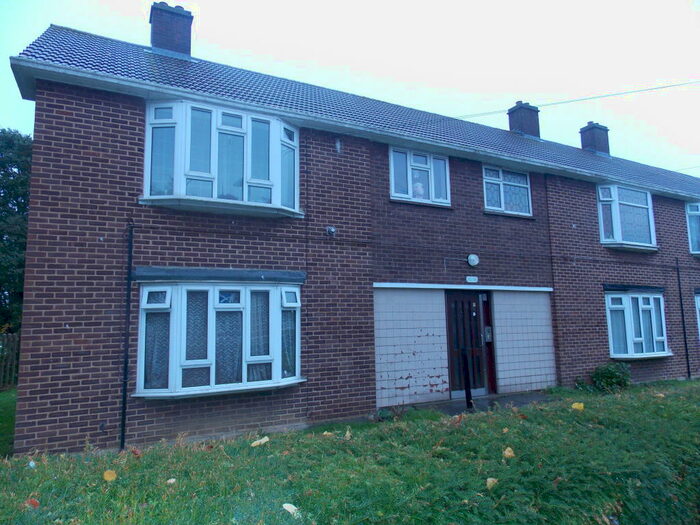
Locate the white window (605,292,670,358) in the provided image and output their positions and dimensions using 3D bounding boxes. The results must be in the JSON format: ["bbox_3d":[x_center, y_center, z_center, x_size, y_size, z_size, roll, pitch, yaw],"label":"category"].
[{"bbox_3d":[7.393,1.570,11.665,2.457,1.561,0.312,3,-8,-27],"label":"white window"}]

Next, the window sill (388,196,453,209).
[{"bbox_3d":[1.443,-1.184,9.300,1.530,0.065,0.131,3,-8,-27],"label":"window sill"}]

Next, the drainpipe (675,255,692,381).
[{"bbox_3d":[9.060,1.469,12.650,0.065,3.293,0.075,3,-8,-27],"label":"drainpipe"}]

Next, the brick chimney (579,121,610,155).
[{"bbox_3d":[9.042,-4.569,17.148,0.866,1.207,0.604,3,-8,-27],"label":"brick chimney"}]

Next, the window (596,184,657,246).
[{"bbox_3d":[7.350,-1.177,12.013,2.447,1.500,0.302,3,-8,-27],"label":"window"}]

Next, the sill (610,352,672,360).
[{"bbox_3d":[7.439,2.330,11.576,2.628,0.070,0.332,3,-8,-27],"label":"sill"}]

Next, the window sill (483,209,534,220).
[{"bbox_3d":[3.562,-1.070,10.370,1.530,0.060,0.131,3,-8,-27],"label":"window sill"}]

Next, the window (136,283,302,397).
[{"bbox_3d":[-1.829,1.114,6.998,2.467,1.561,0.312,3,-8,-27],"label":"window"}]

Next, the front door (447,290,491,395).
[{"bbox_3d":[2.411,1.646,9.528,1.037,2.125,0.081,3,-8,-27],"label":"front door"}]

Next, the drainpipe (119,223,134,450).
[{"bbox_3d":[-3.100,0.989,6.480,0.065,3.142,0.075,3,-8,-27],"label":"drainpipe"}]

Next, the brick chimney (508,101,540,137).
[{"bbox_3d":[5.832,-4.780,15.530,0.866,1.176,0.584,3,-8,-27],"label":"brick chimney"}]

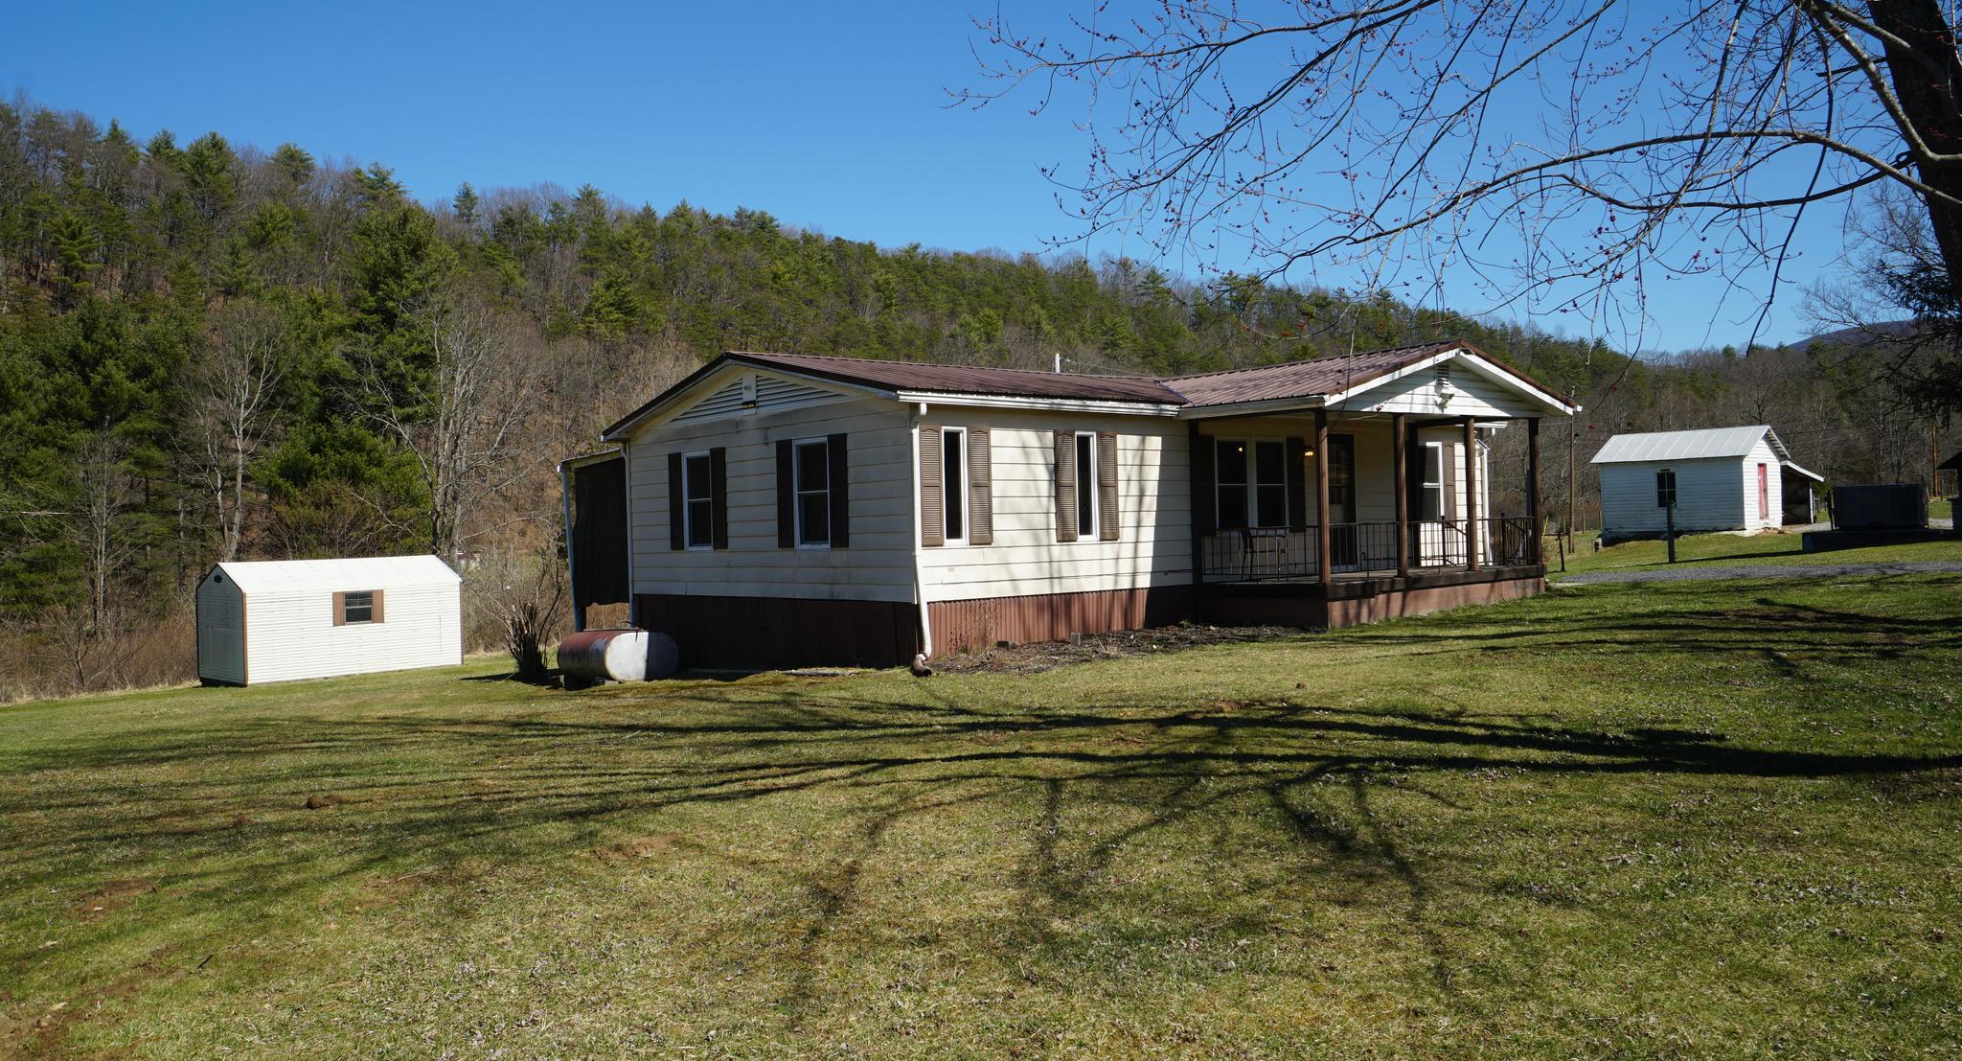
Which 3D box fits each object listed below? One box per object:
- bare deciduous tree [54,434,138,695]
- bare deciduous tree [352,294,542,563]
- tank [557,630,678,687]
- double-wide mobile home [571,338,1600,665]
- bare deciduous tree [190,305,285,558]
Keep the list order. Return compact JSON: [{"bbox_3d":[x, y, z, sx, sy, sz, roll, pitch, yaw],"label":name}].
[{"bbox_3d":[-27.651,0.695,46.000,2.636,7.623,2.636,-1,0,-31],"label":"bare deciduous tree"},{"bbox_3d":[-21.784,-3.002,60.000,7.876,13.382,7.876,-1,0,-20],"label":"bare deciduous tree"},{"bbox_3d":[-5.234,1.804,21.272,1.120,0.760,1.560,-1,0,-41],"label":"tank"},{"bbox_3d":[1.928,-0.535,23.966,13.514,4.141,11.412,-1,0,-41],"label":"double-wide mobile home"},{"bbox_3d":[-29.305,-2.720,58.000,3.927,12.573,3.927,-1,0,-27],"label":"bare deciduous tree"}]

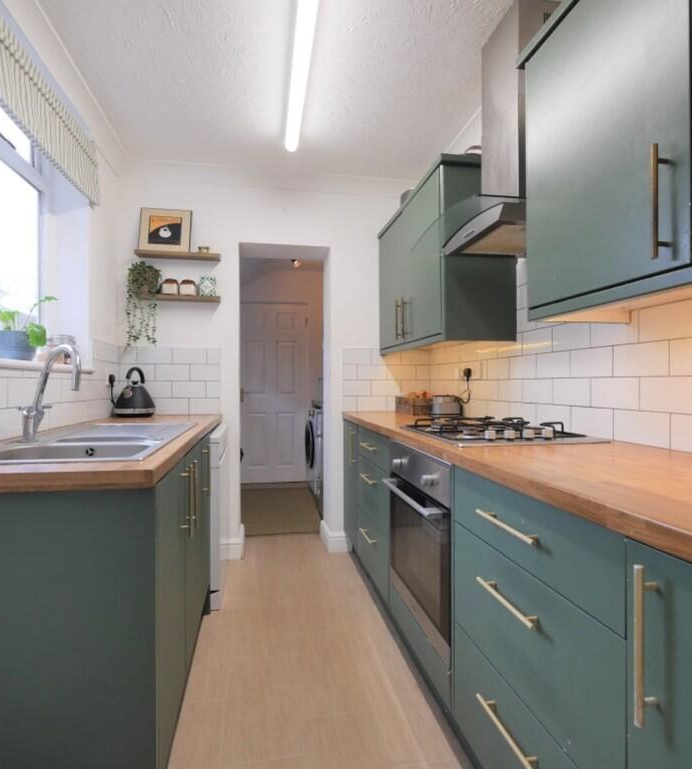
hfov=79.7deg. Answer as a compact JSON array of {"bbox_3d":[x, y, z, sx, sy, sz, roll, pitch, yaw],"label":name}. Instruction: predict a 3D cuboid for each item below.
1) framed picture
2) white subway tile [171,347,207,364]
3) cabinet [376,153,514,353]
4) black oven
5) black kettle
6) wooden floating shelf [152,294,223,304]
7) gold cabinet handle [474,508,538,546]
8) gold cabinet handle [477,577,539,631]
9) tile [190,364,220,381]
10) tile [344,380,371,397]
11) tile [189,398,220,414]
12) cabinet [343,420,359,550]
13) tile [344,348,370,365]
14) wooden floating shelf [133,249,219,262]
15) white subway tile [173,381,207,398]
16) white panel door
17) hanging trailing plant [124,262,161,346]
[{"bbox_3d":[-1.077,-0.912,2.487,0.290,0.290,0.022,0,-11,-10],"label":"framed picture"},{"bbox_3d":[-0.962,-0.173,2.554,0.197,0.099,0.008,0,0,-10],"label":"white subway tile"},{"bbox_3d":[0.498,-0.602,2.344,0.360,0.813,0.993,0,0,-12],"label":"cabinet"},{"bbox_3d":[0.493,0.546,1.561,0.573,0.608,0.580,0,0,-12],"label":"black oven"},{"bbox_3d":[-1.192,0.044,2.341,0.205,0.285,0.215,0,0,11],"label":"black kettle"},{"bbox_3d":[-0.993,-0.512,2.494,0.464,0.029,0.100,0,0,-10],"label":"wooden floating shelf"},{"bbox_3d":[0.357,0.309,0.913,0.038,0.012,0.214,0,0,-12],"label":"gold cabinet handle"},{"bbox_3d":[0.358,0.475,0.913,0.038,0.013,0.214,0,0,-12],"label":"gold cabinet handle"},{"bbox_3d":[-0.859,-0.070,2.533,0.169,0.100,0.010,0,0,-12],"label":"tile"},{"bbox_3d":[0.074,0.025,2.728,0.183,0.100,0.010,0,0,-12],"label":"tile"},{"bbox_3d":[-0.862,0.137,2.533,0.175,0.100,0.010,0,0,-12],"label":"tile"},{"bbox_3d":[0.309,0.606,2.630,0.567,0.742,0.370,0,0,-12],"label":"cabinet"},{"bbox_3d":[0.072,-0.182,2.737,0.186,0.104,0.008,0,0,-10],"label":"tile"},{"bbox_3d":[-0.983,-0.759,2.448,0.465,0.025,0.105,0,0,-12],"label":"wooden floating shelf"},{"bbox_3d":[-0.950,0.032,2.514,0.200,0.100,0.010,0,0,-12],"label":"white subway tile"},{"bbox_3d":[-0.833,0.087,4.627,0.762,1.977,0.045,0,0,-12],"label":"white panel door"},{"bbox_3d":[-1.155,-0.462,2.364,0.200,0.493,0.190,0,0,-12],"label":"hanging trailing plant"}]

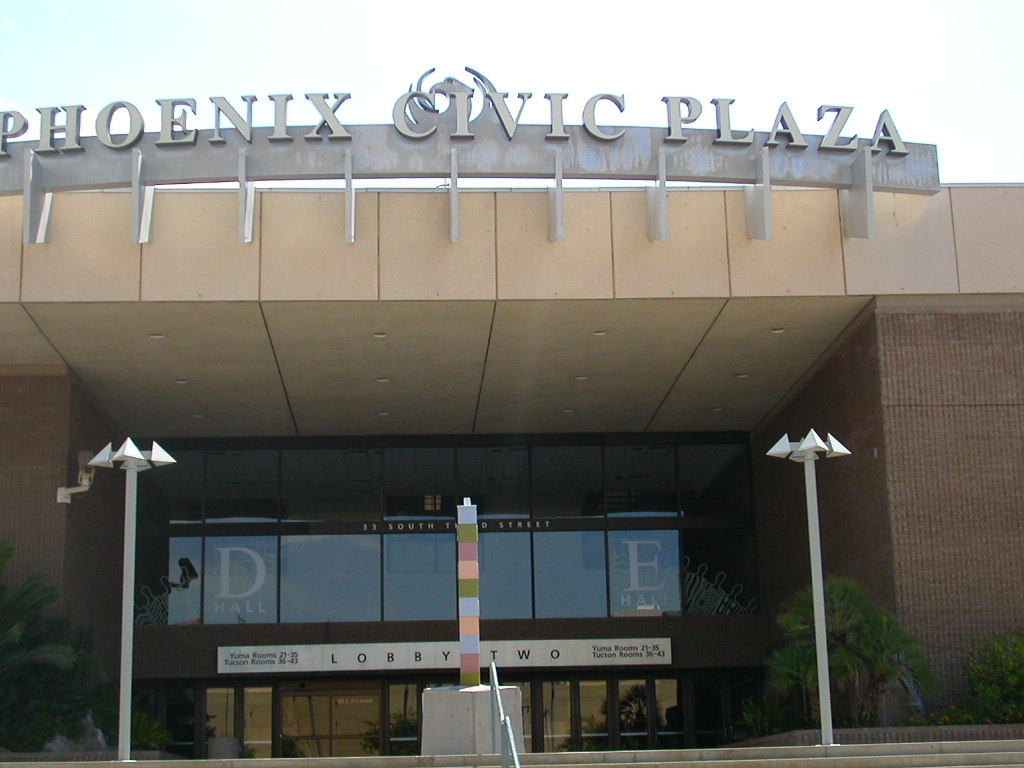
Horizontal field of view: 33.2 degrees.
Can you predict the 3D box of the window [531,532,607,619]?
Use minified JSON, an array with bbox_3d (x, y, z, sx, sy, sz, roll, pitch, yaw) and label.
[{"bbox_3d":[1.422,4.631,41.709,1.781,2.107,0.100,-1,-14,-4],"label":"window"}]

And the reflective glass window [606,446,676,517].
[{"bbox_3d":[3.179,2.391,42.366,1.776,1.805,0.100,-1,-14,-4],"label":"reflective glass window"}]

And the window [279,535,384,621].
[{"bbox_3d":[-4.344,4.651,41.081,2.383,2.111,0.100,-1,-14,-4],"label":"window"}]

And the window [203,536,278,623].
[{"bbox_3d":[-6.479,4.660,40.949,1.800,2.056,0.100,-1,-14,-4],"label":"window"}]

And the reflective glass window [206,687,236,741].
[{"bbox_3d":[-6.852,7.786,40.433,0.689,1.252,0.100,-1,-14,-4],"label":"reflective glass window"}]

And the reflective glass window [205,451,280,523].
[{"bbox_3d":[-6.514,2.474,41.479,1.823,1.766,0.100,-1,-14,-4],"label":"reflective glass window"}]

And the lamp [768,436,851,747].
[{"bbox_3d":[3.265,2.169,18.332,0.938,3.353,0.938,-1,-14,-4],"label":"lamp"}]

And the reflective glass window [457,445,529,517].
[{"bbox_3d":[-0.475,2.375,41.871,1.759,1.734,0.100,-1,-14,-4],"label":"reflective glass window"}]

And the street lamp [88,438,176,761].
[{"bbox_3d":[-4.905,2.735,21.980,1.110,4.069,1.110,-1,-14,-4],"label":"street lamp"}]

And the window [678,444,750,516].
[{"bbox_3d":[4.982,2.369,42.204,1.787,1.797,0.100,-1,-14,-4],"label":"window"}]

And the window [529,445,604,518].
[{"bbox_3d":[1.354,2.409,42.251,1.779,1.800,0.100,-1,-14,-4],"label":"window"}]

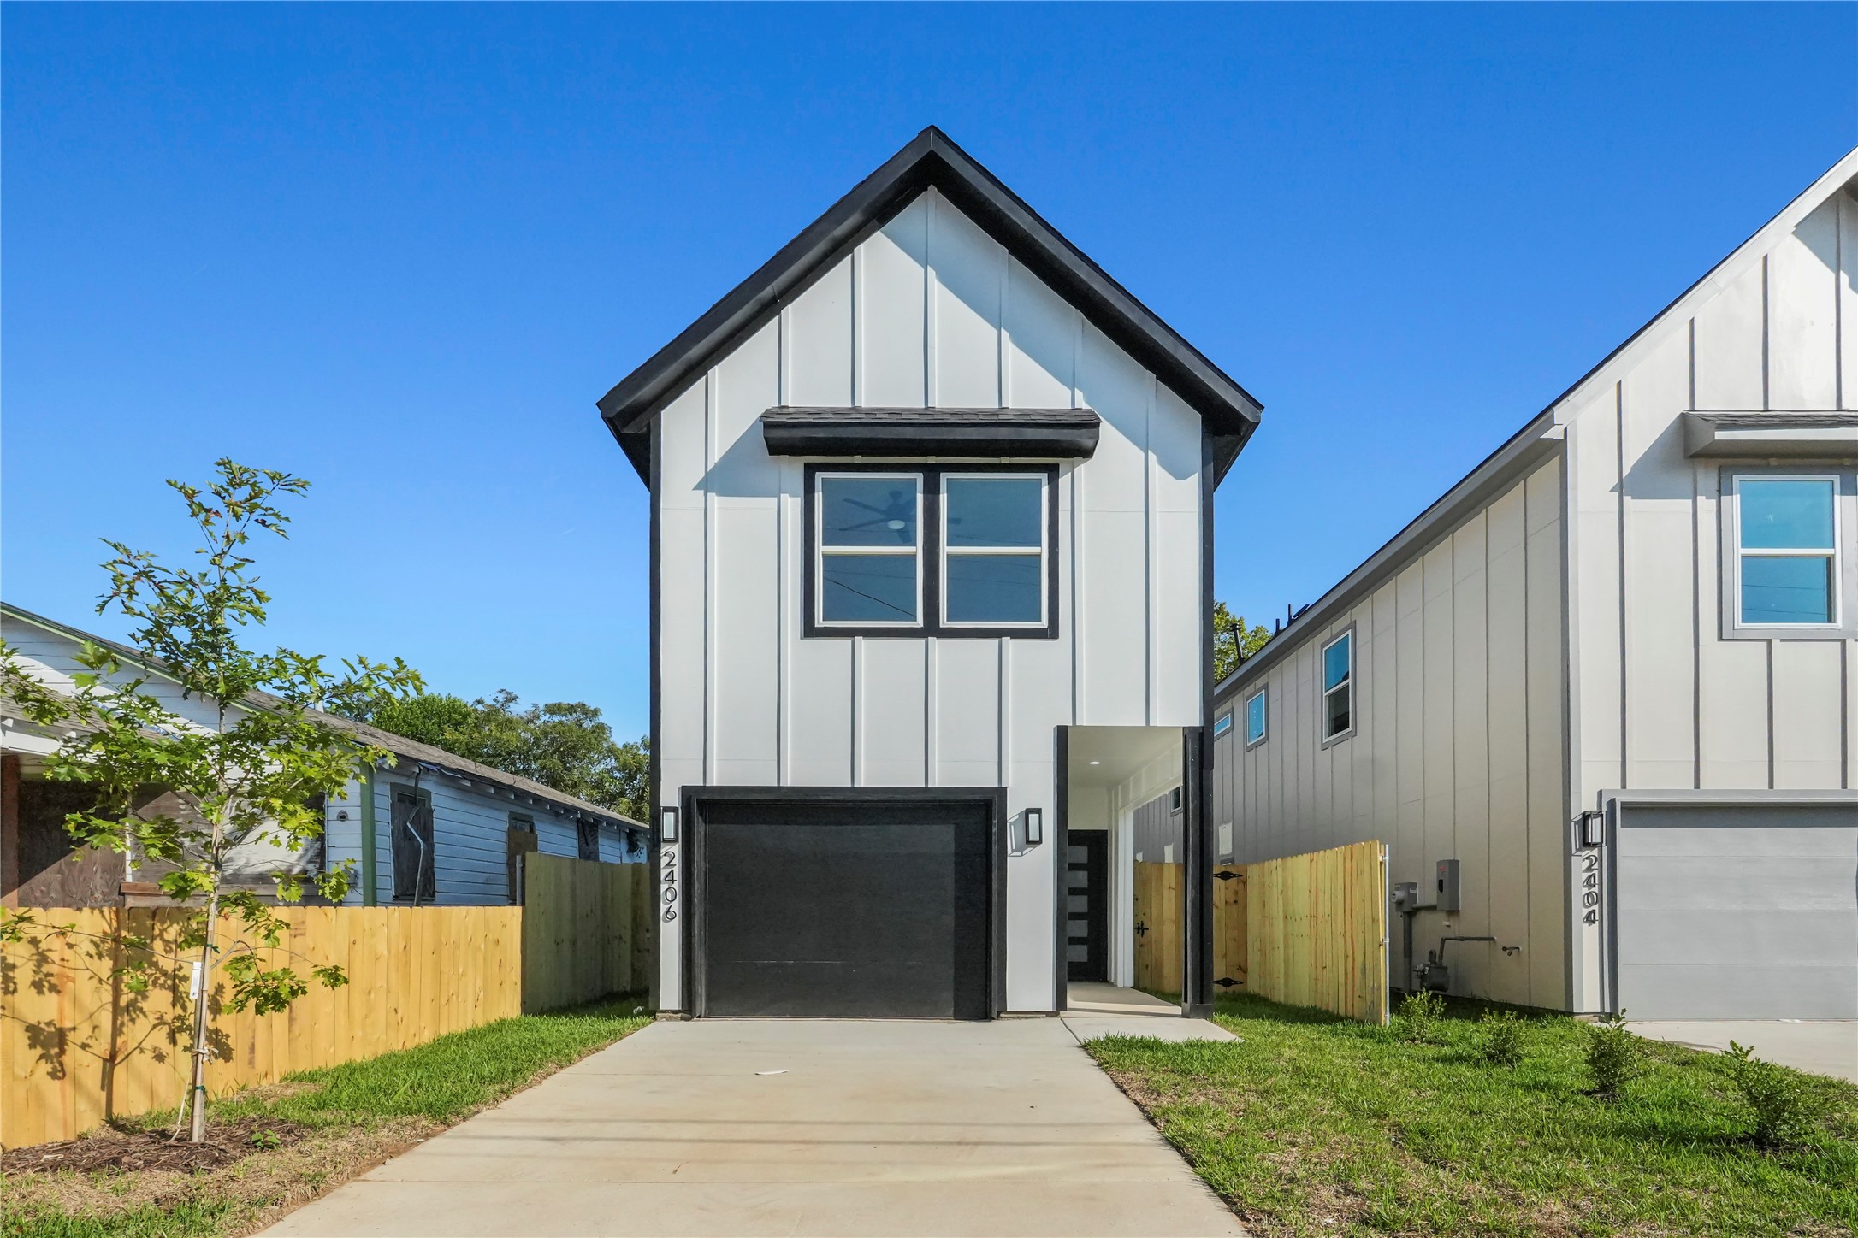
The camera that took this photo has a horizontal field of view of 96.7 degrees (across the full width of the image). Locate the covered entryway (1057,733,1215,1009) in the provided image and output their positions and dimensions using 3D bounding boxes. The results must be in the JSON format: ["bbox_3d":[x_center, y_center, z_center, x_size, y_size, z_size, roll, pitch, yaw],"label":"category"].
[{"bbox_3d":[1.930,2.400,8.900,1.420,2.680,2.600,0,0,0],"label":"covered entryway"}]

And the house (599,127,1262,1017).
[{"bbox_3d":[0.020,-0.300,12.300,5.850,8.000,10.000,0,0,0],"label":"house"}]

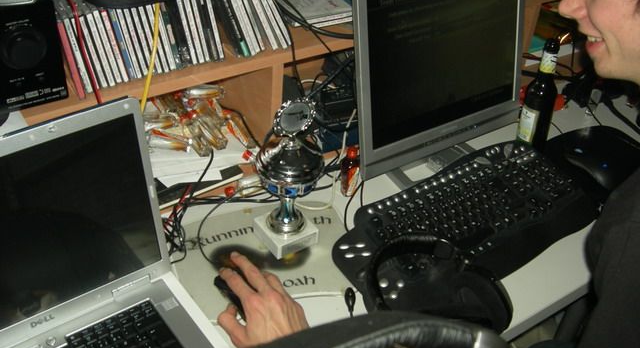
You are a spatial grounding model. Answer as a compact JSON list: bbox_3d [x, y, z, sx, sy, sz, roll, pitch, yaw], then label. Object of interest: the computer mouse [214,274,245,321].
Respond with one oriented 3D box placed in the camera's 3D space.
[{"bbox_3d":[-0.112,0.176,1.019,0.063,0.038,0.112,-19,43,-28],"label":"computer mouse"}]

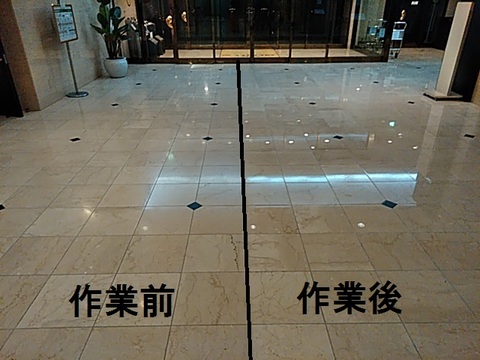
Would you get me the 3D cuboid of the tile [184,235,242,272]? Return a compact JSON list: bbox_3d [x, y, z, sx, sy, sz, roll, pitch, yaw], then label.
[{"bbox_3d":[-0.159,0.486,2.487,0.397,0.016,0.413,-1,26,-1],"label":"tile"}]

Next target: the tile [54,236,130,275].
[{"bbox_3d":[-0.963,0.497,2.498,0.398,0.020,0.412,-1,26,-1],"label":"tile"}]

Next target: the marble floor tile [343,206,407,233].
[{"bbox_3d":[1.033,0.299,2.899,0.400,0.020,0.412,-1,26,-1],"label":"marble floor tile"}]

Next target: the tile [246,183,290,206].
[{"bbox_3d":[0.227,0.126,3.265,0.400,0.020,0.412,-1,26,-1],"label":"tile"}]

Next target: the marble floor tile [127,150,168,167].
[{"bbox_3d":[-0.985,-0.224,4.000,0.400,0.020,0.412,-1,26,-1],"label":"marble floor tile"}]

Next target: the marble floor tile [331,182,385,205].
[{"bbox_3d":[1.026,0.119,3.273,0.398,0.020,0.412,-1,26,-1],"label":"marble floor tile"}]

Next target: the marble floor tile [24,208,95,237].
[{"bbox_3d":[-1.367,0.321,2.872,0.400,0.020,0.412,-1,26,-1],"label":"marble floor tile"}]

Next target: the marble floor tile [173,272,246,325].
[{"bbox_3d":[-0.153,0.665,2.115,0.397,0.016,0.413,-1,26,-1],"label":"marble floor tile"}]

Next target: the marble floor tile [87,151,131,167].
[{"bbox_3d":[-1.385,-0.220,4.004,0.398,0.020,0.412,-1,26,-1],"label":"marble floor tile"}]

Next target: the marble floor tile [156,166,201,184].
[{"bbox_3d":[-0.579,-0.047,3.630,0.400,0.020,0.412,-1,26,-1],"label":"marble floor tile"}]

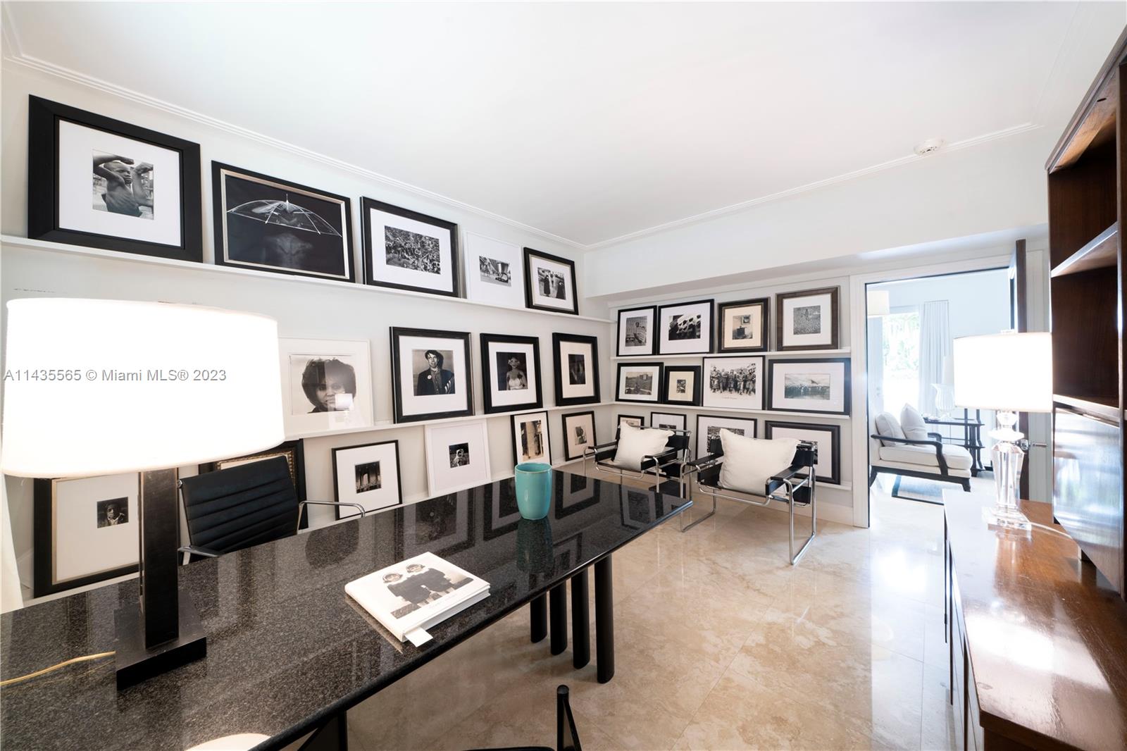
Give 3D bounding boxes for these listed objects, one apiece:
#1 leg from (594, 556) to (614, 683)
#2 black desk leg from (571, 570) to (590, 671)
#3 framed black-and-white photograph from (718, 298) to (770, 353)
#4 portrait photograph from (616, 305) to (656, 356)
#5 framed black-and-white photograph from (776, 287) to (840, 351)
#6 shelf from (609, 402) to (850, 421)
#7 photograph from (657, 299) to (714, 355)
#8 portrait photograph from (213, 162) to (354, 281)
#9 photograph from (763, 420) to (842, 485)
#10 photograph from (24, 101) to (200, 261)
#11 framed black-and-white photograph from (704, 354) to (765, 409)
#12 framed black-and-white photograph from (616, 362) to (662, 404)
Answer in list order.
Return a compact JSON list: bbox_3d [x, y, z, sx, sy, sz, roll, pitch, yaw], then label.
[{"bbox_3d":[0.178,0.958,1.639,0.095,0.720,0.057,-2,1,-44],"label":"leg"},{"bbox_3d":[0.079,0.958,1.723,0.095,0.720,0.057,-2,1,-44],"label":"black desk leg"},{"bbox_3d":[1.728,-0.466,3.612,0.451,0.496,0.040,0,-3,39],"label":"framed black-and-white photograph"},{"bbox_3d":[0.851,-0.497,4.327,0.504,0.552,0.030,0,-3,39],"label":"portrait photograph"},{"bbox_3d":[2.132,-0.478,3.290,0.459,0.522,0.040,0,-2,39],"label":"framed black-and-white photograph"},{"bbox_3d":[1.485,0.337,3.859,2.325,0.033,0.090,0,1,41],"label":"shelf"},{"bbox_3d":[1.302,-0.494,4.000,0.604,0.556,0.035,0,-2,41],"label":"photograph"},{"bbox_3d":[-1.665,-0.885,2.287,0.680,0.600,0.040,-1,-6,-45],"label":"portrait photograph"},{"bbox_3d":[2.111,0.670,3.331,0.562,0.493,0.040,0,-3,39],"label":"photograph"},{"bbox_3d":[-2.230,-0.949,1.910,0.568,0.678,0.045,-2,-5,-44],"label":"photograph"},{"bbox_3d":[1.669,0.071,3.699,0.576,0.508,0.035,0,-2,41],"label":"framed black-and-white photograph"},{"bbox_3d":[0.877,0.086,4.313,0.593,0.456,0.030,0,-5,39],"label":"framed black-and-white photograph"}]

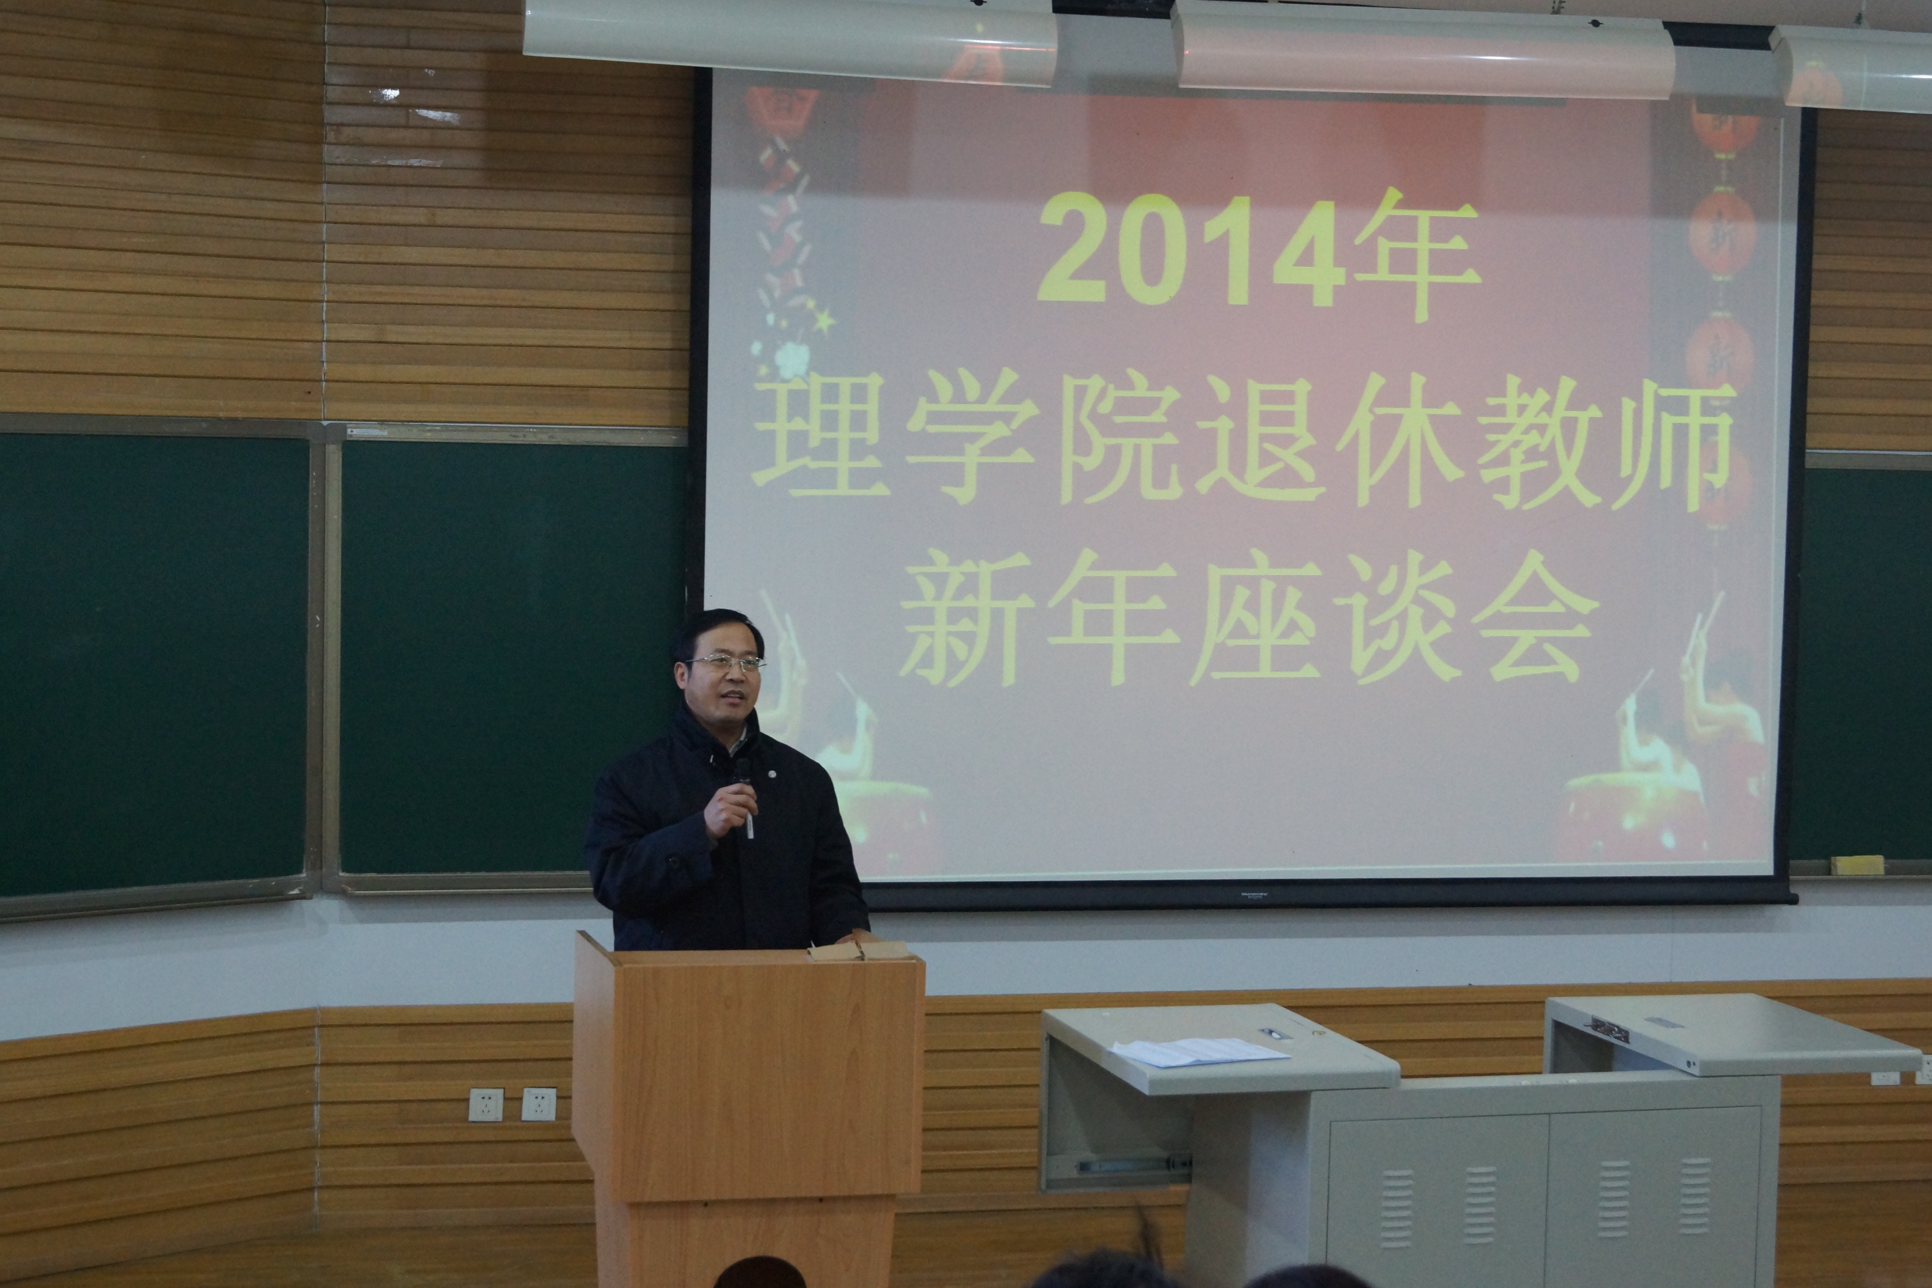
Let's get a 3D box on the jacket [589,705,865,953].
[{"bbox_3d":[-0.483,0.520,6.505,0.550,0.780,0.380,0,4,-16],"label":"jacket"}]

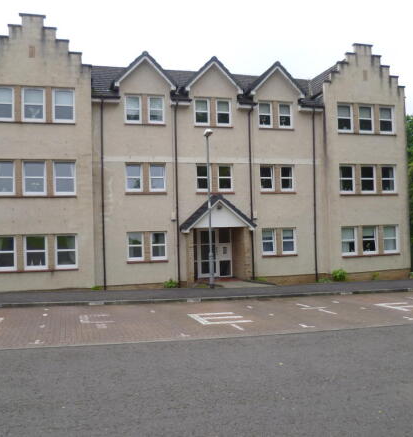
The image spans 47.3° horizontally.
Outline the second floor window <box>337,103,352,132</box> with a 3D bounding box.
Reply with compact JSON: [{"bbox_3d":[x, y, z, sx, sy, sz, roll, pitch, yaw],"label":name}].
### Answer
[{"bbox_3d":[5.999,-4.306,20.401,0.820,1.210,0.140,-1,-1,-16],"label":"second floor window"}]

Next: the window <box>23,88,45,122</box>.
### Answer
[{"bbox_3d":[-6.207,-4.050,16.903,0.820,1.210,0.140,-1,-1,-16],"label":"window"}]

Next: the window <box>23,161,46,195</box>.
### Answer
[{"bbox_3d":[-6.151,-1.409,16.849,0.820,1.210,0.140,-1,-1,-16],"label":"window"}]

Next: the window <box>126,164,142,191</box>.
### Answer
[{"bbox_3d":[-2.791,-1.550,18.228,0.670,1.080,0.140,-1,-1,-16],"label":"window"}]

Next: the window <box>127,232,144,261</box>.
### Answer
[{"bbox_3d":[-2.780,1.102,18.497,0.657,1.083,0.120,-1,-1,-15],"label":"window"}]

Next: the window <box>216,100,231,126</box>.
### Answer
[{"bbox_3d":[0.728,-4.439,19.780,0.670,1.120,0.120,-1,-1,-16],"label":"window"}]

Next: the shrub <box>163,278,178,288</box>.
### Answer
[{"bbox_3d":[-1.356,2.474,17.878,0.461,0.342,0.435,-1,-1,-15],"label":"shrub"}]

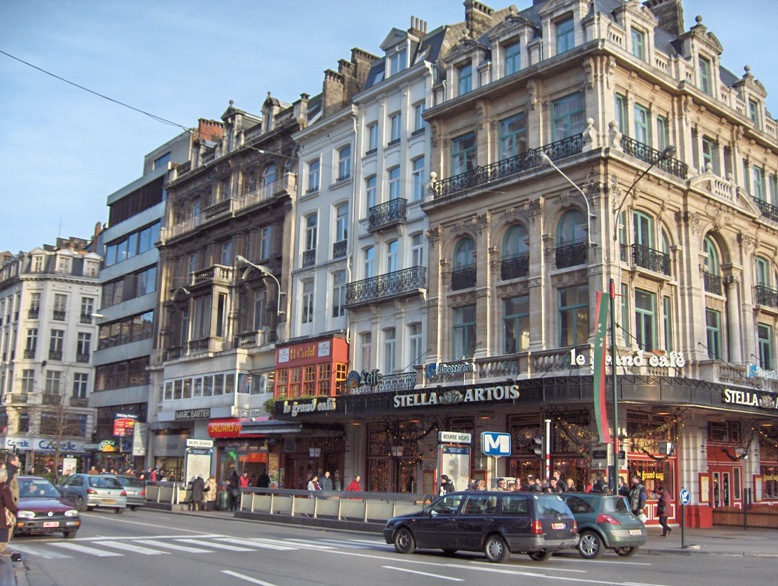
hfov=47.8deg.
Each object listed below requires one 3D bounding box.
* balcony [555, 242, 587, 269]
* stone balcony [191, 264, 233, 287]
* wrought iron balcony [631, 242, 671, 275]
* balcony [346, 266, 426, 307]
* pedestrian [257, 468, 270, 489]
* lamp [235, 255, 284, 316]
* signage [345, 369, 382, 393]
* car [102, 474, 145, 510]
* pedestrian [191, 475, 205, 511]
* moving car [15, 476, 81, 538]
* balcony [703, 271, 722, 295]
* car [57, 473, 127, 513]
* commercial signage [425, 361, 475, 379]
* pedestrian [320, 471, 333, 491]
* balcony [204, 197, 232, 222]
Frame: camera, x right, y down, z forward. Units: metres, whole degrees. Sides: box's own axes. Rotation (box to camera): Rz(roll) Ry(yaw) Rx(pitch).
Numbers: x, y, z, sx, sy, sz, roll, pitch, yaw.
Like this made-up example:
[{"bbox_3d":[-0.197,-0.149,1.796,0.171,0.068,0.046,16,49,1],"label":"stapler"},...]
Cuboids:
[{"bbox_3d":[6.934,-1.468,33.262,0.250,0.870,1.530,12,-16,-40],"label":"balcony"},{"bbox_3d":[-10.924,-0.840,54.019,1.220,1.130,2.950,11,-15,-39],"label":"stone balcony"},{"bbox_3d":[10.190,-1.234,34.159,2.480,0.870,0.280,11,-15,-41],"label":"wrought iron balcony"},{"bbox_3d":[-0.206,-0.201,40.025,0.500,1.095,5.113,11,-15,-39],"label":"balcony"},{"bbox_3d":[-5.950,9.210,41.462,0.540,1.760,0.380,-3,-13,20],"label":"pedestrian"},{"bbox_3d":[-6.873,-0.338,46.595,3.200,2.800,0.350,12,-16,-40],"label":"lamp"},{"bbox_3d":[-1.131,3.915,39.602,0.150,0.838,2.492,11,-15,-39],"label":"signage"},{"bbox_3d":[-12.602,8.960,39.387,1.700,1.420,4.250,11,-15,-40],"label":"car"},{"bbox_3d":[-8.315,8.712,38.360,0.580,1.580,0.400,8,-13,-28],"label":"pedestrian"},{"bbox_3d":[-9.200,5.475,22.320,1.695,1.425,4.020,10,-15,-37],"label":"moving car"},{"bbox_3d":[13.566,-0.340,36.902,1.501,0.831,0.200,12,-16,-41],"label":"balcony"},{"bbox_3d":[-12.153,8.087,35.421,1.690,1.390,4.030,11,-15,-39],"label":"car"},{"bbox_3d":[2.485,3.142,36.053,0.150,0.680,2.870,12,-16,-40],"label":"commercial signage"},{"bbox_3d":[-2.441,7.821,34.127,0.520,1.730,0.330,0,-11,5],"label":"pedestrian"},{"bbox_3d":[-9.976,-4.808,52.470,0.700,0.795,3.636,11,-15,-38],"label":"balcony"}]

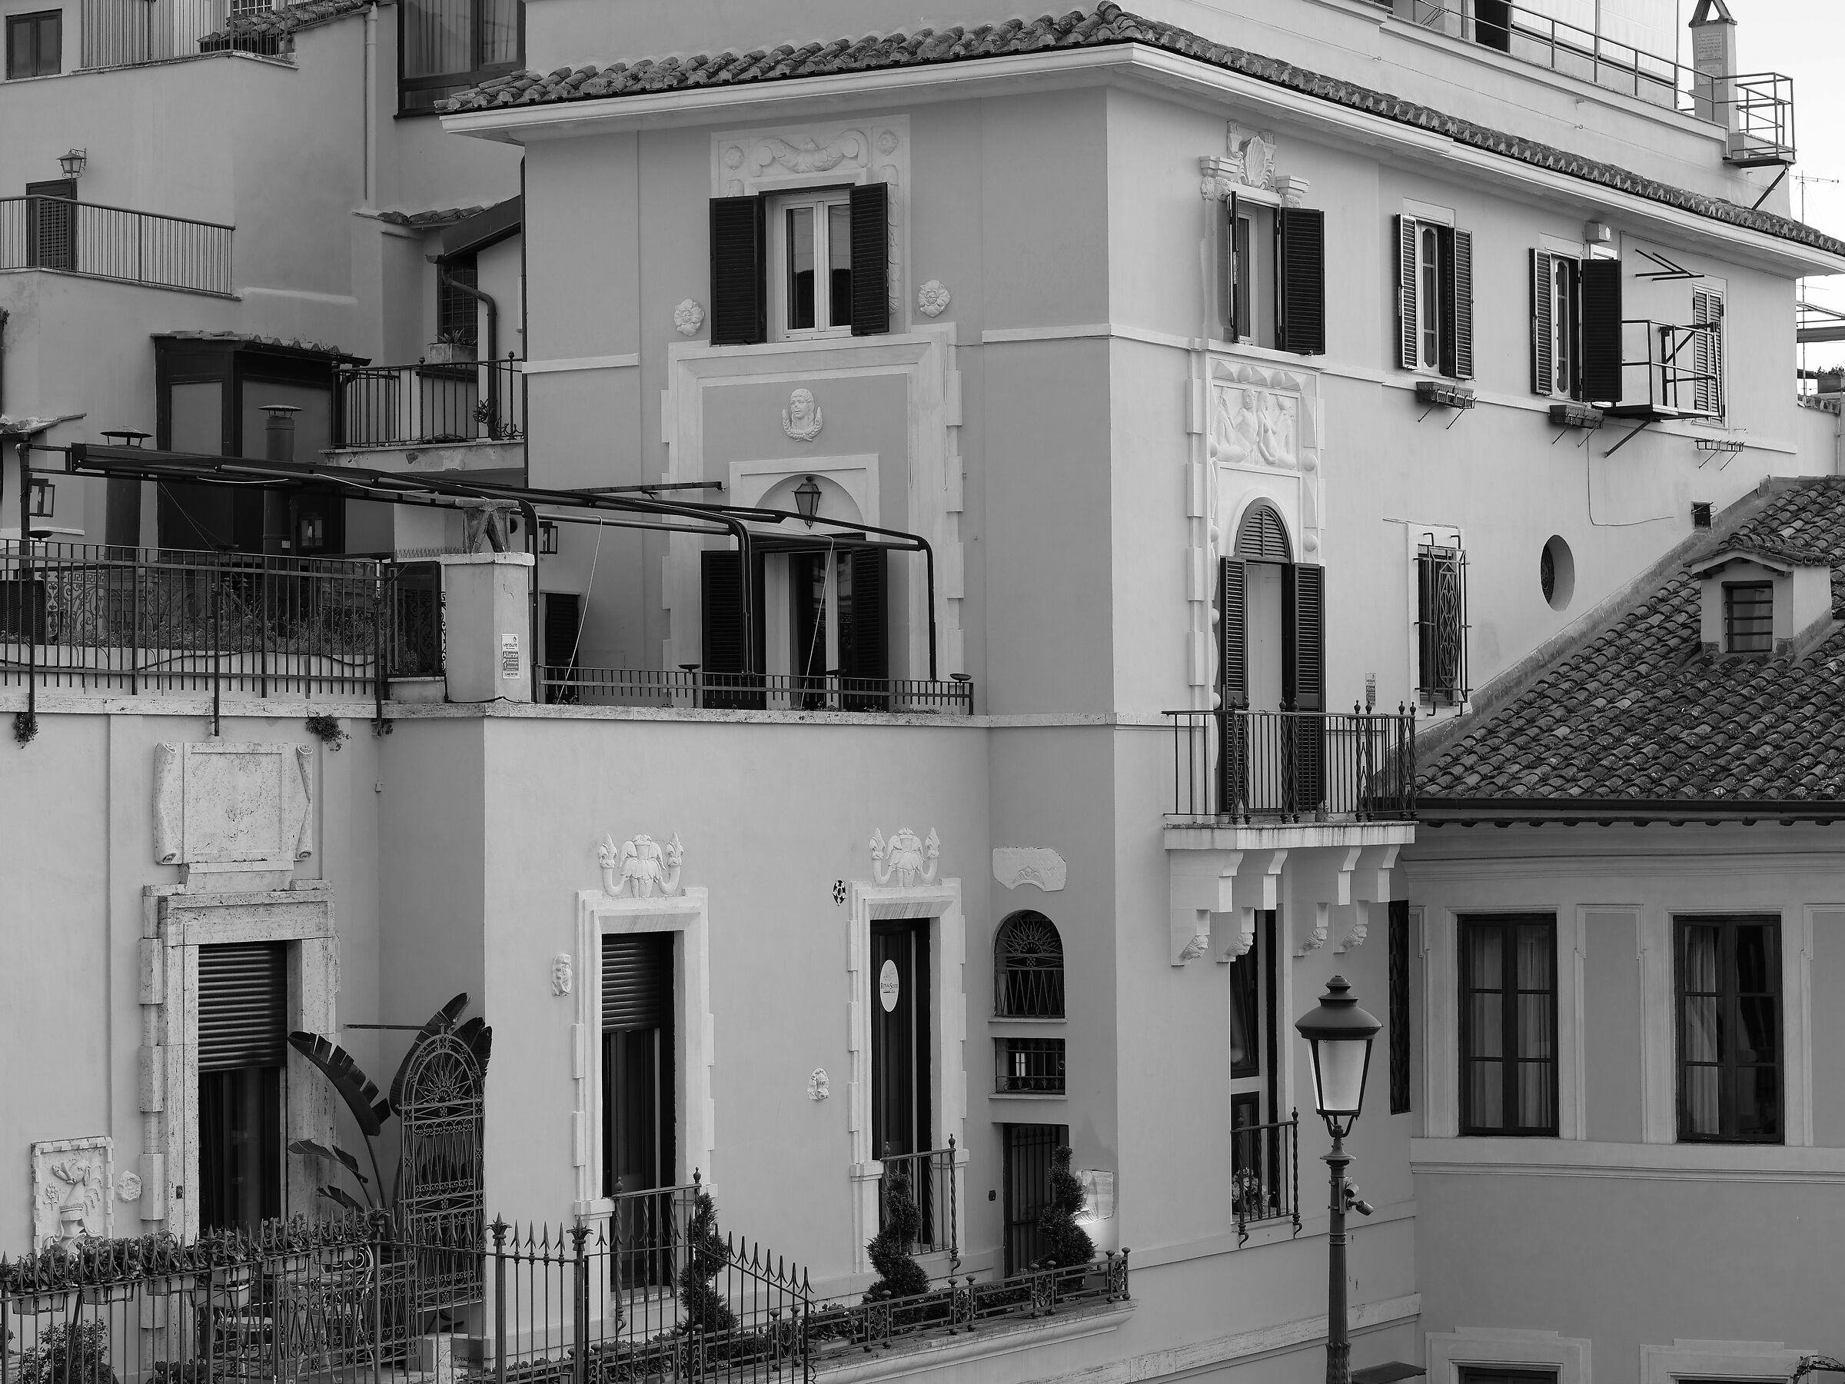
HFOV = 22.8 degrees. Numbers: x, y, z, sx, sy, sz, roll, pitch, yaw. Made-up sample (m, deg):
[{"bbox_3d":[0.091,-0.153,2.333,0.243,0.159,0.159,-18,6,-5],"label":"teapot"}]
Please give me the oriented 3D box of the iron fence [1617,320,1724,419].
[{"bbox_3d":[9.064,-3.909,56.586,0.727,1.091,2.257,-1,-2,31],"label":"iron fence"}]

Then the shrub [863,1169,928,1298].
[{"bbox_3d":[-0.246,5.080,42.332,0.570,1.330,0.570,-1,-1,0],"label":"shrub"}]

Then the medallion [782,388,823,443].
[{"bbox_3d":[-1.230,-2.827,46.823,0.412,0.575,0.140,-1,-2,31],"label":"medallion"}]

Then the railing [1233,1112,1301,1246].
[{"bbox_3d":[3.469,4.916,46.421,0.200,1.337,1.270,-1,-2,31],"label":"railing"}]

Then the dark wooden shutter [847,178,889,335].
[{"bbox_3d":[-0.513,-4.279,45.375,0.522,1.476,0.045,-2,-2,44],"label":"dark wooden shutter"}]

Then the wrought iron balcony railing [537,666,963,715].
[{"bbox_3d":[-1.379,0.007,42.525,0.100,0.339,7.375,-1,-2,31],"label":"wrought iron balcony railing"}]

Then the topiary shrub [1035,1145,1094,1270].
[{"bbox_3d":[1.350,4.907,43.591,0.553,1.197,0.553,-1,-2,31],"label":"topiary shrub"}]

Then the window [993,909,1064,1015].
[{"bbox_3d":[1.076,2.643,44.505,0.761,1.019,0.140,-1,-2,31],"label":"window"}]

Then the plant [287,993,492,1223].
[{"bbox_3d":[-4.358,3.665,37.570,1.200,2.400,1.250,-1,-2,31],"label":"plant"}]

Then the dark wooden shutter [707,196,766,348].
[{"bbox_3d":[-1.866,-4.241,46.178,0.542,1.470,0.045,-1,-2,19],"label":"dark wooden shutter"}]

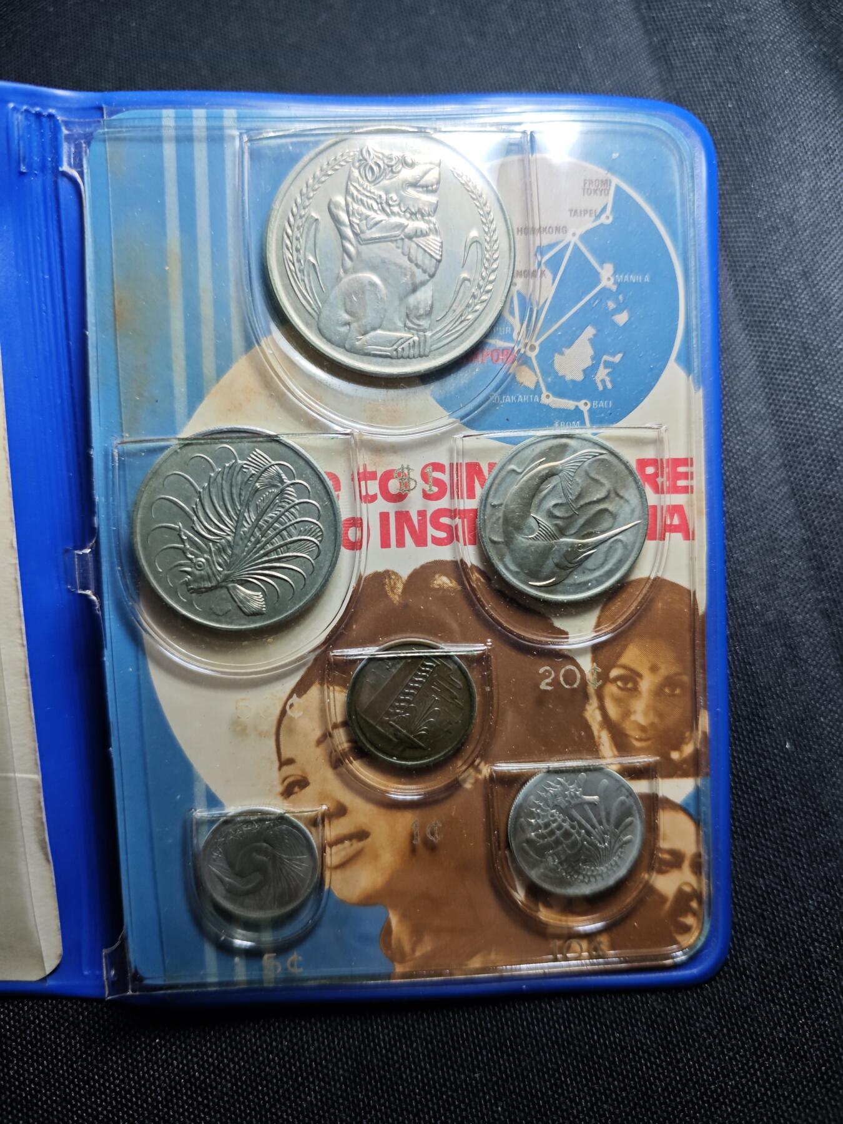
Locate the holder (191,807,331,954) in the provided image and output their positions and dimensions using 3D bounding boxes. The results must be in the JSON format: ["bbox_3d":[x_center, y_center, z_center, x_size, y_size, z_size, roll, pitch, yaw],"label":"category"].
[{"bbox_3d":[-0.023,0.044,0.110,0.018,0.003,0.020,-1,93,-2],"label":"holder"}]

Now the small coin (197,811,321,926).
[{"bbox_3d":[-0.022,0.042,0.109,0.016,0.001,0.016,-1,93,-2],"label":"small coin"}]

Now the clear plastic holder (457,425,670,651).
[{"bbox_3d":[0.020,-0.004,0.109,0.030,0.003,0.031,-1,93,-2],"label":"clear plastic holder"}]

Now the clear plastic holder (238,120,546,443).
[{"bbox_3d":[-0.004,-0.038,0.107,0.040,0.004,0.041,-1,93,-2],"label":"clear plastic holder"}]

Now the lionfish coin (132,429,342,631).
[{"bbox_3d":[-0.025,-0.004,0.107,0.028,0.002,0.028,-1,93,-2],"label":"lionfish coin"}]

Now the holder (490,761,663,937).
[{"bbox_3d":[0.022,0.041,0.111,0.024,0.003,0.025,-1,93,-2],"label":"holder"}]

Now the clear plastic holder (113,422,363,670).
[{"bbox_3d":[-0.025,-0.001,0.108,0.034,0.004,0.034,-1,93,-2],"label":"clear plastic holder"}]

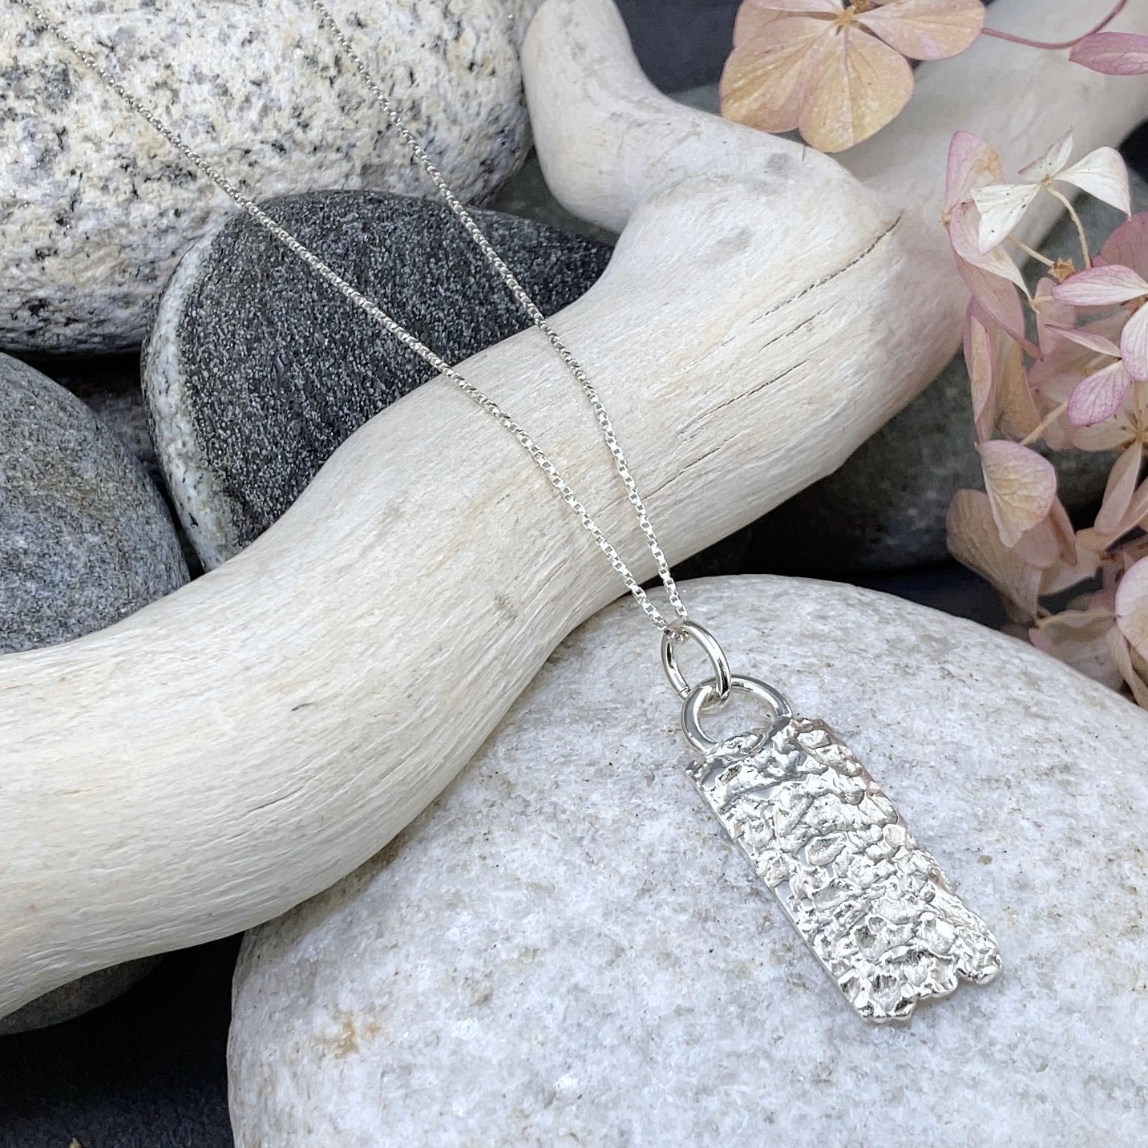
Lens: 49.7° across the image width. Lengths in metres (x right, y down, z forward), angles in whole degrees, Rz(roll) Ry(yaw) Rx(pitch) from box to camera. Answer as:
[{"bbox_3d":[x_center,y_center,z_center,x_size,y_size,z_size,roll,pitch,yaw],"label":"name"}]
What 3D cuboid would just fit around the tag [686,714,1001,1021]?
[{"bbox_3d":[0.023,0.025,0.108,0.014,0.002,0.027,-17,48,-19],"label":"tag"}]

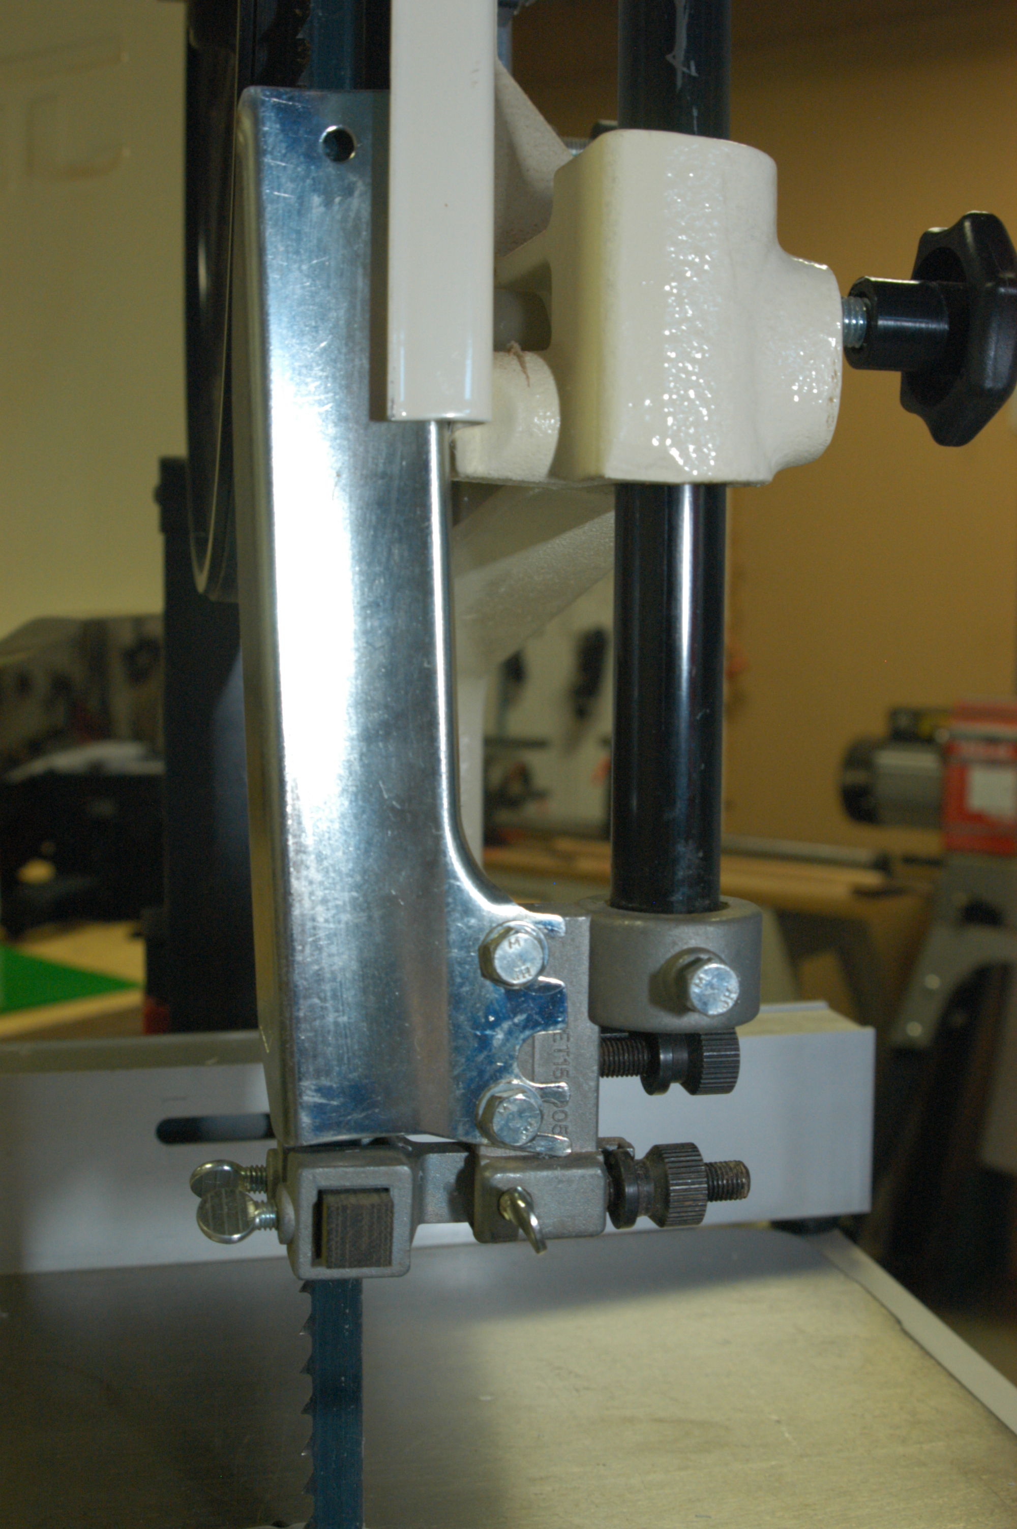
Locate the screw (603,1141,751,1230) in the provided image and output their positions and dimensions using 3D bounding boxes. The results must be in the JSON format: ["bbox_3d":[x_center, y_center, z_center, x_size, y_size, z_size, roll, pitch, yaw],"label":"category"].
[{"bbox_3d":[0.034,0.087,0.370,0.034,0.018,0.018,-1,4,-11],"label":"screw"}]

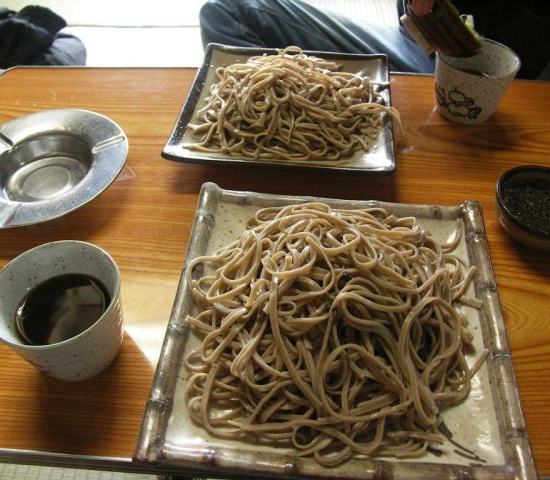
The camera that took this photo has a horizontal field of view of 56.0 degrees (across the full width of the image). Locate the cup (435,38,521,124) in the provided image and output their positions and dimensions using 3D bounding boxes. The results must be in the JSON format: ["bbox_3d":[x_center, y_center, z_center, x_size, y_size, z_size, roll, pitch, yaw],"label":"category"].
[{"bbox_3d":[0.205,-0.163,0.541,0.082,0.065,0.082,0,49,0],"label":"cup"}]

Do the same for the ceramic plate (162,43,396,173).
[{"bbox_3d":[0.013,-0.134,0.537,0.208,0.029,0.202,5,49,4],"label":"ceramic plate"}]

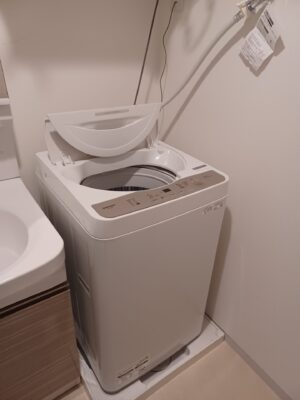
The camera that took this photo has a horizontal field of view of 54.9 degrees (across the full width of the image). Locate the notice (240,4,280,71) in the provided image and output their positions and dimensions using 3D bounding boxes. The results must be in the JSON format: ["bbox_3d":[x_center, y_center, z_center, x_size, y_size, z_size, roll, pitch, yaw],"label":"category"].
[{"bbox_3d":[0.329,-0.476,0.855,0.025,0.143,0.100,-22,71,-22],"label":"notice"}]

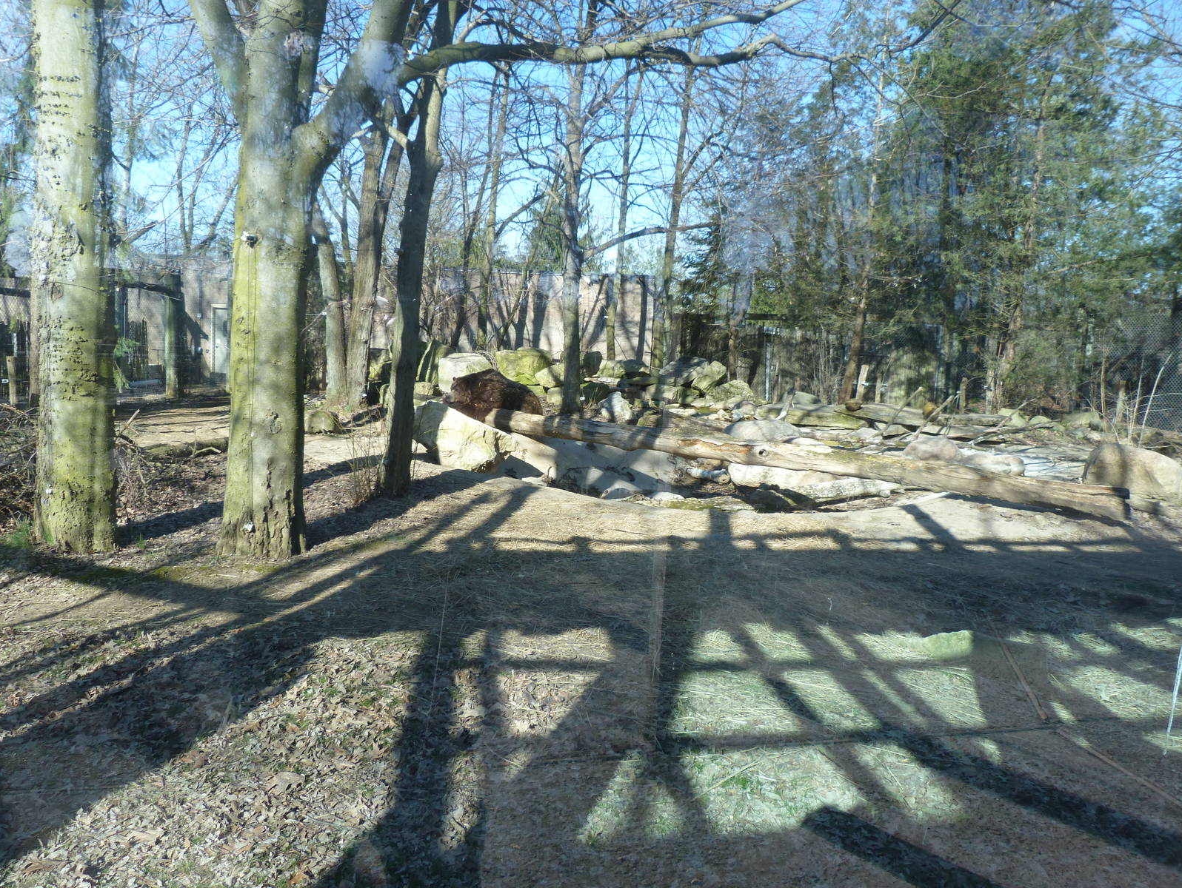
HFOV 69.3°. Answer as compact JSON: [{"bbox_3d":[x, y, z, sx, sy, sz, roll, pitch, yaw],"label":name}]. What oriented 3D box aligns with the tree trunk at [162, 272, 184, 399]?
[{"bbox_3d":[-10.246,-2.669,21.000,0.500,3.100,0.500,0,7,0],"label":"tree trunk"}]

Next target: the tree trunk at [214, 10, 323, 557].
[{"bbox_3d":[-2.515,-1.153,6.750,0.740,3.968,0.700,-2,9,-20],"label":"tree trunk"}]

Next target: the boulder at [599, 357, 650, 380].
[{"bbox_3d":[0.708,-1.600,18.200,1.048,0.428,0.786,1,8,2],"label":"boulder"}]

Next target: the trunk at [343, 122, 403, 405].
[{"bbox_3d":[-4.008,-3.159,15.700,0.850,5.002,0.700,1,8,-15],"label":"trunk"}]

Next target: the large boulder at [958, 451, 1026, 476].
[{"bbox_3d":[5.187,0.276,11.100,0.880,0.380,0.580,0,7,0],"label":"large boulder"}]

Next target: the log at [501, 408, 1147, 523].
[{"bbox_3d":[1.866,0.118,9.975,7.421,0.360,0.380,8,10,28],"label":"log"}]

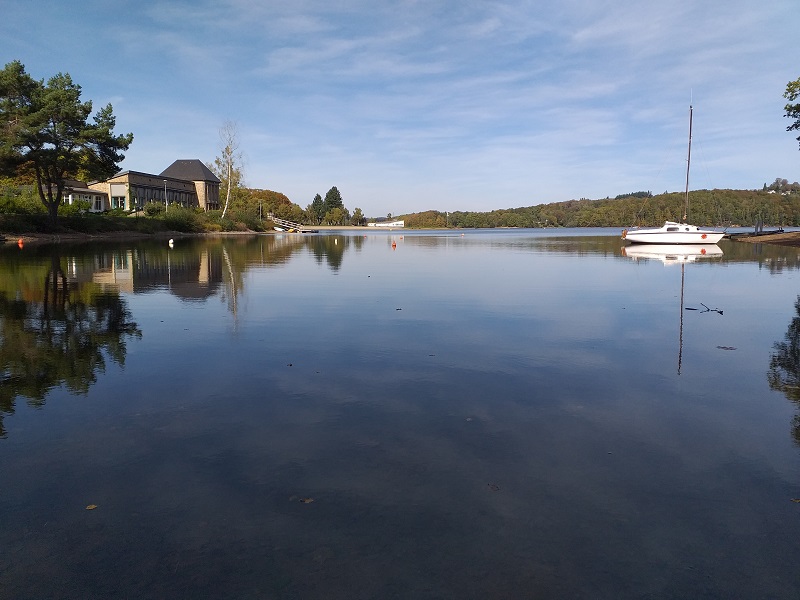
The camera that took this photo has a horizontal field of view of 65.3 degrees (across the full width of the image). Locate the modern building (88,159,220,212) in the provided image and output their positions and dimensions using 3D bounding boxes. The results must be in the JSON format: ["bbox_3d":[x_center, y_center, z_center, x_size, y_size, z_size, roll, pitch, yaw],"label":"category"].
[{"bbox_3d":[-48.527,-23.557,126.581,11.500,12.200,34.800,1,7,7],"label":"modern building"}]

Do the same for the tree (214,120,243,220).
[{"bbox_3d":[-29.080,-21.512,104.193,4.800,16.500,4.600,0,7,0],"label":"tree"}]

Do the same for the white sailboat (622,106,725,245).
[{"bbox_3d":[16.492,-7.299,37.483,5.750,8.200,2.100,2,7,18],"label":"white sailboat"}]

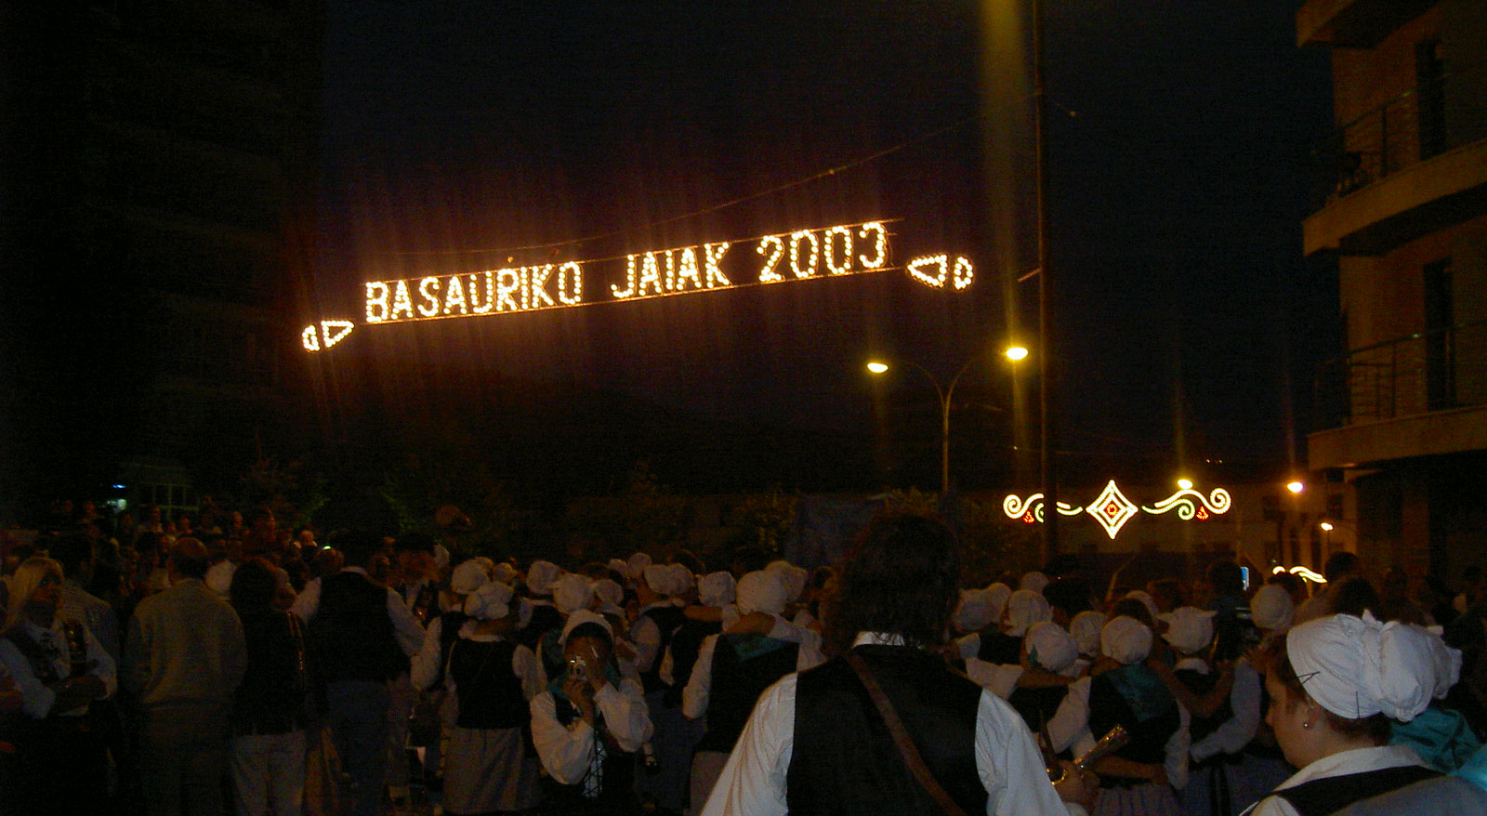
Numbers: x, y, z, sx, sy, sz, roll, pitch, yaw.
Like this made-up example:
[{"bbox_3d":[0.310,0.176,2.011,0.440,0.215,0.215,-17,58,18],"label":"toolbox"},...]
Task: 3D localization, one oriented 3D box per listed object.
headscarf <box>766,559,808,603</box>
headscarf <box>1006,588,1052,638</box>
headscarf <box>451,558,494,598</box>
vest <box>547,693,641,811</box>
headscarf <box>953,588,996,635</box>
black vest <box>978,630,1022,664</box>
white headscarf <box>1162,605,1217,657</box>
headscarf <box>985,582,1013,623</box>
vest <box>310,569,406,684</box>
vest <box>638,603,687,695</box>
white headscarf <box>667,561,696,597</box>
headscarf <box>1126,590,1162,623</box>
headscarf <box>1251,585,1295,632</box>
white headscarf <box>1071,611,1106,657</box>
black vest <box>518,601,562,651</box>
[{"bbox_3d":[0.208,0.847,8.200,0.220,0.210,0.240,0,-5,0],"label":"headscarf"},{"bbox_3d":[1.379,0.991,8.100,0.220,0.230,0.240,0,-5,0],"label":"headscarf"},{"bbox_3d":[-1.441,0.898,8.900,0.220,0.200,0.250,-1,-7,6],"label":"headscarf"},{"bbox_3d":[-0.527,1.191,5.850,0.350,0.430,0.230,1,-6,-3],"label":"vest"},{"bbox_3d":[1.129,0.998,8.200,0.230,0.210,0.250,2,-7,-17],"label":"headscarf"},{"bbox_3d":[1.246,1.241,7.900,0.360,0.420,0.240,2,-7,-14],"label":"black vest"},{"bbox_3d":[1.854,0.914,6.900,0.200,0.200,0.230,1,-6,0],"label":"white headscarf"},{"bbox_3d":[1.258,0.964,8.300,0.190,0.195,0.230,1,-6,0],"label":"headscarf"},{"bbox_3d":[-2.041,1.156,8.800,0.460,0.570,0.270,0,-7,0],"label":"vest"},{"bbox_3d":[-0.380,1.223,8.500,0.360,0.470,0.250,1,-5,-15],"label":"vest"},{"bbox_3d":[-0.343,0.920,9.000,0.190,0.185,0.230,2,-6,-10],"label":"white headscarf"},{"bbox_3d":[1.882,0.951,7.900,0.220,0.180,0.190,4,-6,-30],"label":"headscarf"},{"bbox_3d":[2.306,0.873,7.300,0.190,0.200,0.230,2,-6,-15],"label":"headscarf"},{"bbox_3d":[1.615,1.052,7.800,0.210,0.220,0.230,0,-5,0],"label":"white headscarf"},{"bbox_3d":[-1.150,1.288,9.500,0.360,0.440,0.250,0,-5,0],"label":"black vest"}]

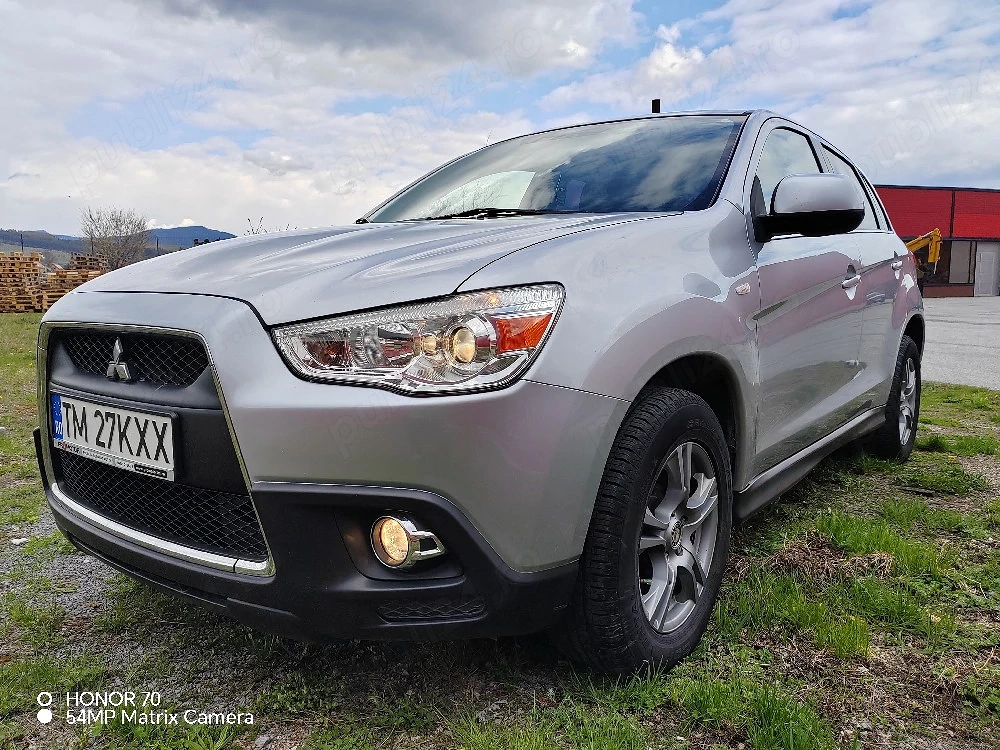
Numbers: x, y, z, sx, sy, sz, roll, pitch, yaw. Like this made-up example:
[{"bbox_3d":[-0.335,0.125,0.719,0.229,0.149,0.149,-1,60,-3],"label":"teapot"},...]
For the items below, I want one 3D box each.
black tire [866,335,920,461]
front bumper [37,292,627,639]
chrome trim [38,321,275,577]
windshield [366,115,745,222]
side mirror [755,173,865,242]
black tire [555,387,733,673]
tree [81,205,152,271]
[{"bbox_3d":[1.988,0.120,4.024,0.220,0.675,0.675,5,8,38],"label":"black tire"},{"bbox_3d":[-0.633,0.147,1.882,1.770,0.700,0.640,5,8,38],"label":"front bumper"},{"bbox_3d":[-0.799,0.117,1.664,0.965,0.460,0.120,5,8,38],"label":"chrome trim"},{"bbox_3d":[0.129,-0.704,2.773,1.420,0.160,0.880,5,39,38],"label":"windshield"},{"bbox_3d":[0.897,-0.487,2.280,0.245,0.205,0.230,5,8,38],"label":"side mirror"},{"bbox_3d":[0.347,0.368,1.931,0.220,0.675,0.675,5,8,38],"label":"black tire"},{"bbox_3d":[-16.246,-4.971,33.000,3.100,4.200,2.900,-3,7,-26],"label":"tree"}]

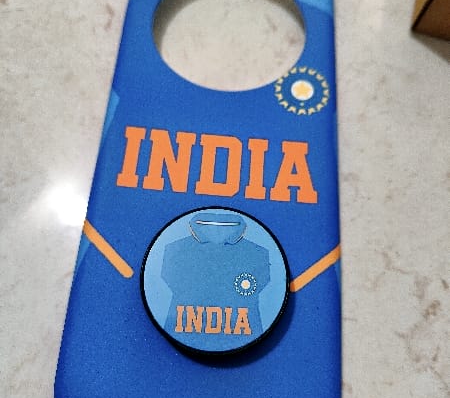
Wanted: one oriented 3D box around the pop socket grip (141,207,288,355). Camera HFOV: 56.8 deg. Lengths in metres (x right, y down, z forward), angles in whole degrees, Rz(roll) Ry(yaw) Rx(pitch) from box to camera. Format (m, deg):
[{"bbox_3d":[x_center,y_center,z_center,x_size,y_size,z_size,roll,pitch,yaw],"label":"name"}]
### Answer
[{"bbox_3d":[-0.003,0.023,0.117,0.040,0.010,0.040,5,71,-1],"label":"pop socket grip"}]

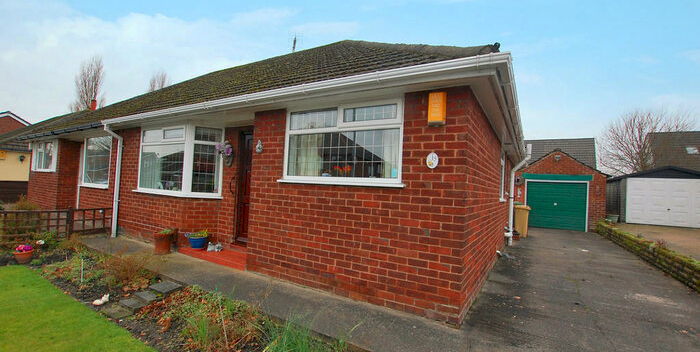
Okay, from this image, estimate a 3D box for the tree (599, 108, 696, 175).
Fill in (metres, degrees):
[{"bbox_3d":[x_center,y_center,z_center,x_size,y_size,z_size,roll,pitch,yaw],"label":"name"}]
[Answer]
[{"bbox_3d":[24.257,-1.126,23.785,6.000,9.050,6.000,1,-3,30],"label":"tree"}]

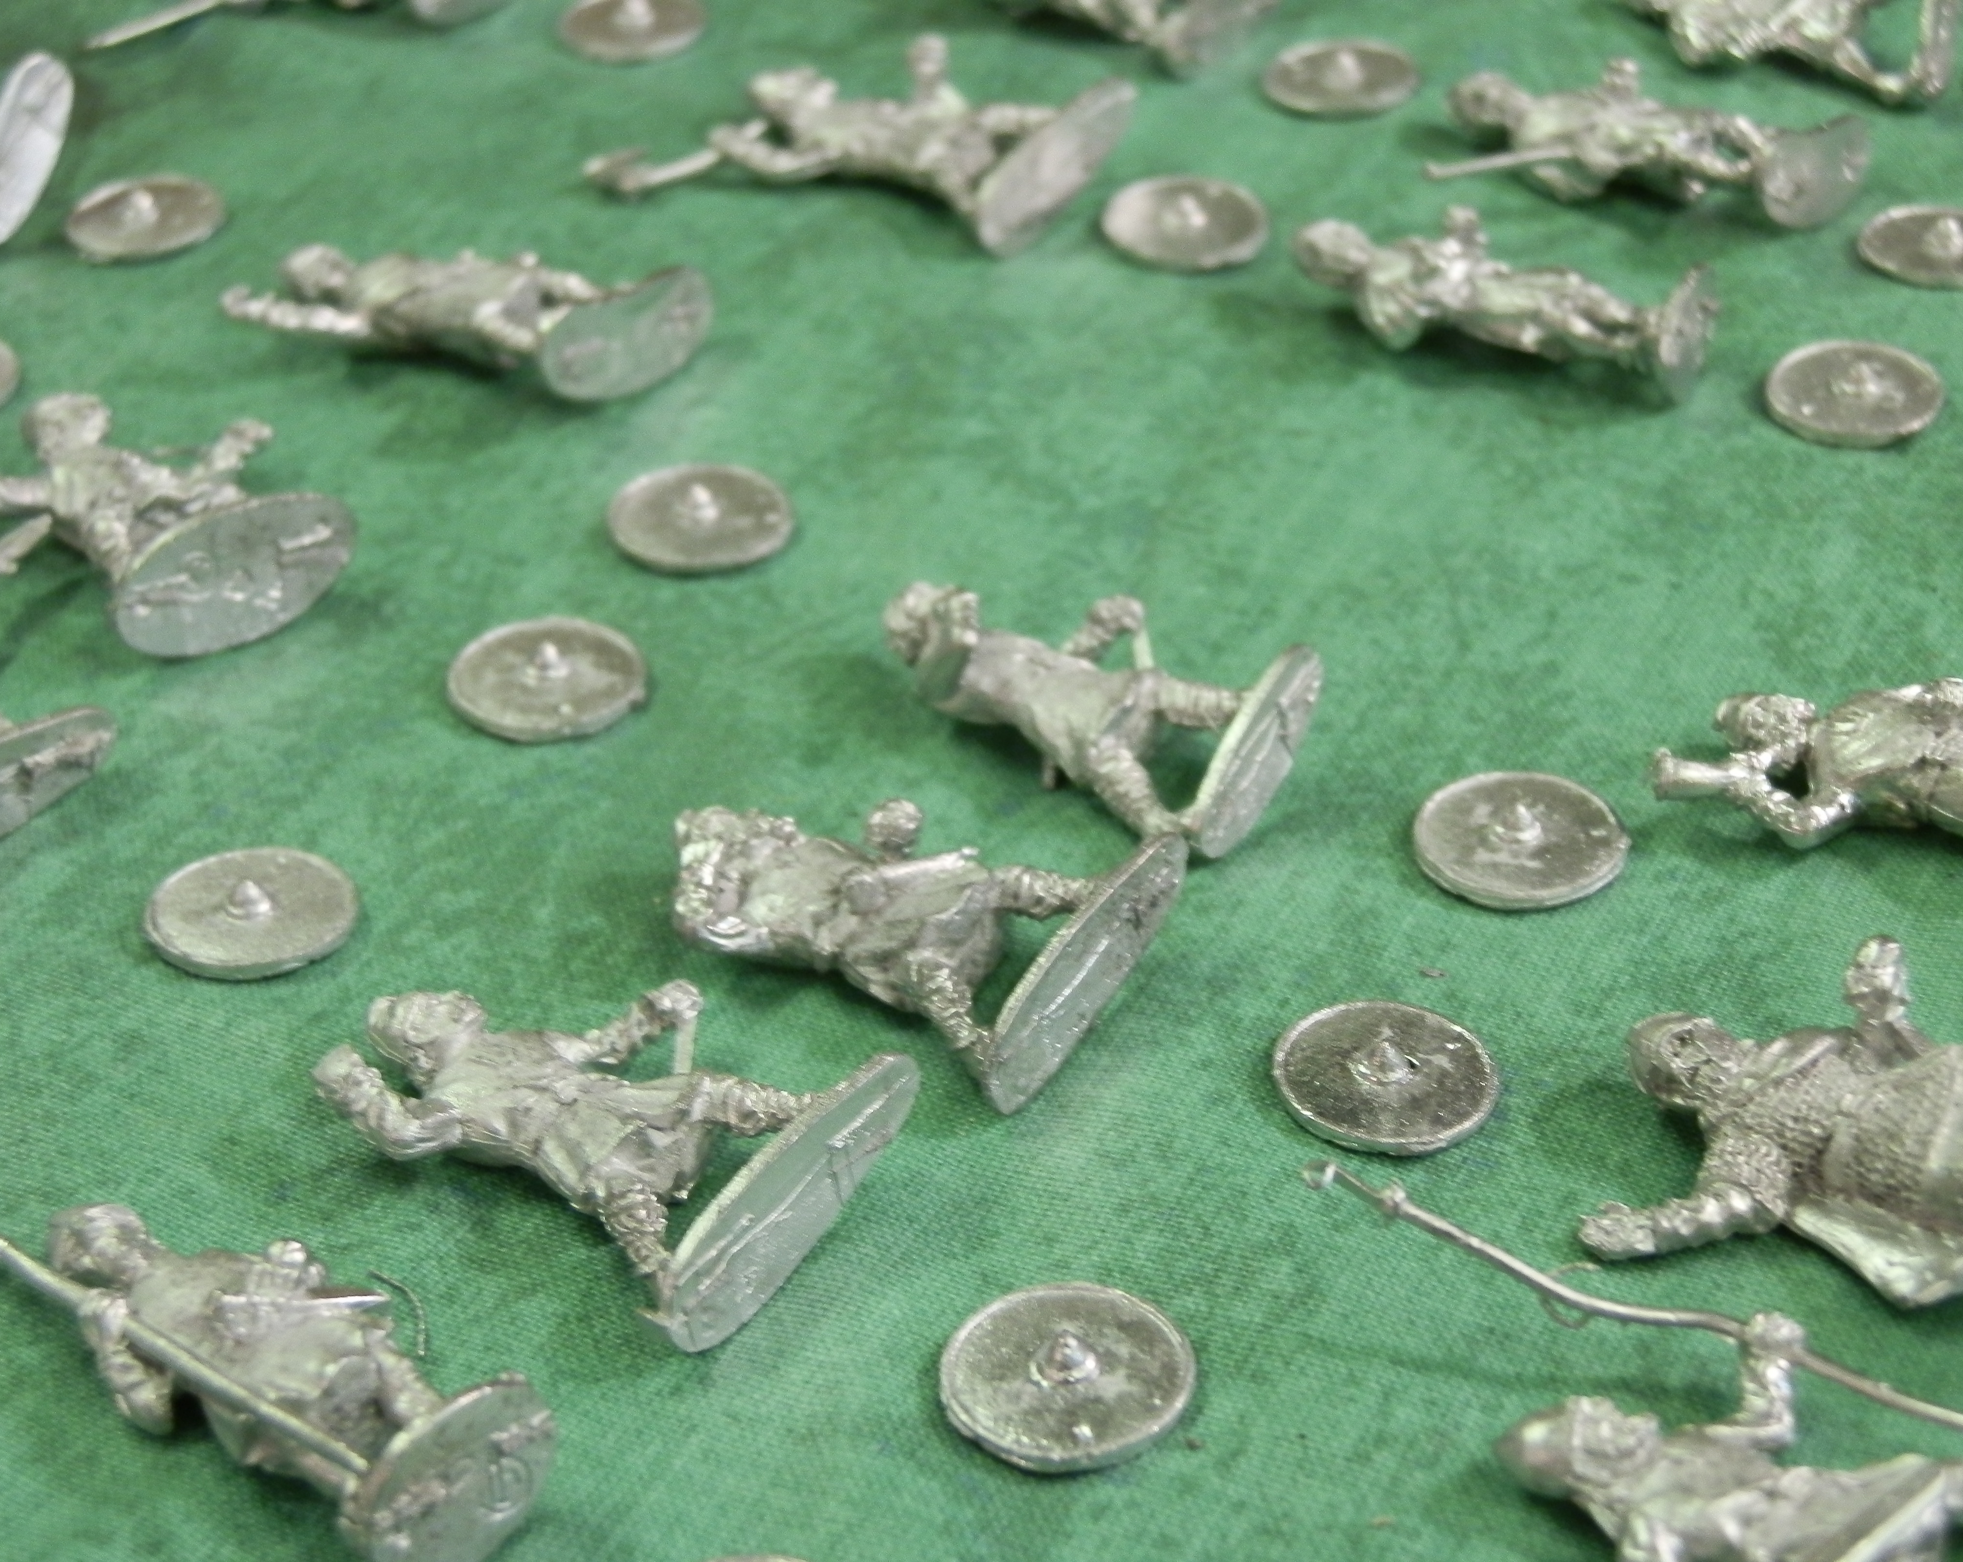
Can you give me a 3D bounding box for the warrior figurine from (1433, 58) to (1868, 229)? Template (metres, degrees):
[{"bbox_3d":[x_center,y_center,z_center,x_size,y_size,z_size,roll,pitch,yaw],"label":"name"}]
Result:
[{"bbox_3d":[0.054,-0.054,0.305,0.033,0.011,0.022,20,33,31],"label":"warrior figurine"}]

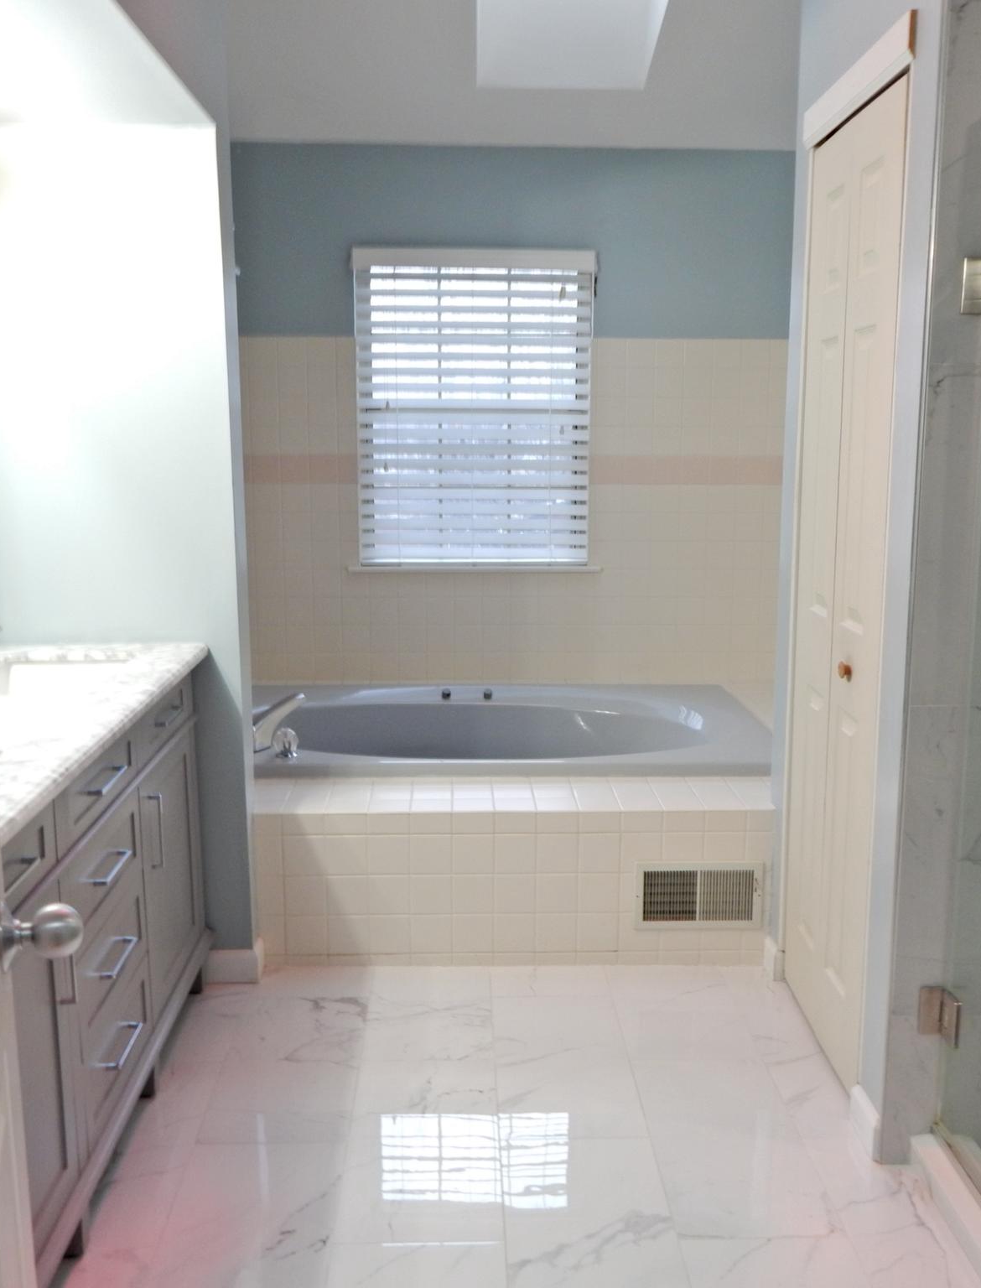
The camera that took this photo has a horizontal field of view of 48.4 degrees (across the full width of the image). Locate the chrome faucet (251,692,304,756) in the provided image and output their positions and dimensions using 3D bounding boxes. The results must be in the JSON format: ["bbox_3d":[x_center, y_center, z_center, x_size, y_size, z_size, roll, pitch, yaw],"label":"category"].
[{"bbox_3d":[-0.699,0.242,3.324,0.200,0.150,0.240,-8,14,-37],"label":"chrome faucet"}]

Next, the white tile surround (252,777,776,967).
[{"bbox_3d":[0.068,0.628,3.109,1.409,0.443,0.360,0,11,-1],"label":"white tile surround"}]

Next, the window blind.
[{"bbox_3d":[-0.057,-0.875,4.122,0.898,1.168,0.070,0,11,-1],"label":"window blind"}]

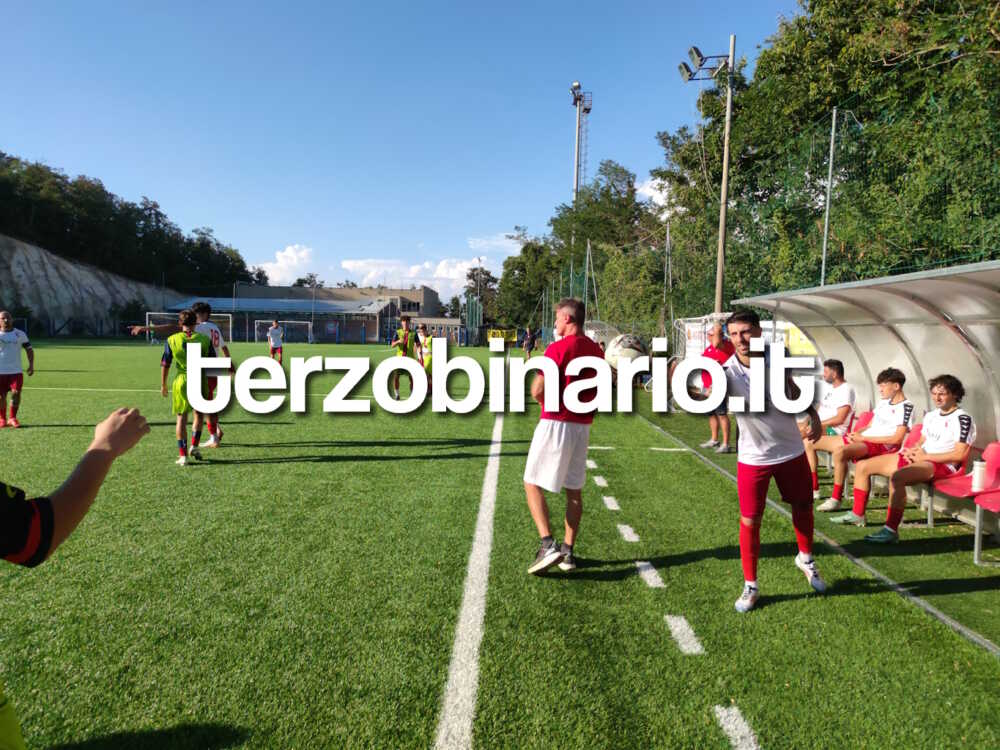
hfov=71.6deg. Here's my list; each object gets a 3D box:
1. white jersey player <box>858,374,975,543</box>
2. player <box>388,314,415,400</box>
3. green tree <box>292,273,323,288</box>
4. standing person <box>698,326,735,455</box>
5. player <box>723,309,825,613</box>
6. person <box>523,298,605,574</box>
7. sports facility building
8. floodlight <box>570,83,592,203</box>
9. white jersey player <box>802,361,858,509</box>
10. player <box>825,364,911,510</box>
[{"bbox_3d":[3.488,0.674,5.826,0.980,1.330,0.680,2,4,1],"label":"white jersey player"},{"bbox_3d":[-2.186,-0.331,15.307,0.600,1.798,0.480,2,4,6],"label":"player"},{"bbox_3d":[-33.183,-12.295,120.034,6.200,10.800,6.000,2,4,1],"label":"green tree"},{"bbox_3d":[3.035,0.152,9.667,0.480,1.768,0.540,0,4,-21],"label":"standing person"},{"bbox_3d":[1.642,0.477,4.148,0.620,1.768,0.520,1,4,-1],"label":"player"},{"bbox_3d":[0.422,0.396,4.693,0.560,1.808,0.480,-2,5,-40],"label":"person"},{"bbox_3d":[-19.605,-7.196,78.886,30.000,6.600,16.000,2,4,9],"label":"sports facility building"},{"bbox_3d":[5.457,-10.951,49.332,1.600,19.200,1.900,2,4,1],"label":"floodlight"},{"bbox_3d":[3.432,0.528,7.557,1.080,1.303,0.640,1,4,-6],"label":"white jersey player"},{"bbox_3d":[3.514,0.609,6.794,1.000,1.340,0.660,2,4,1],"label":"player"}]

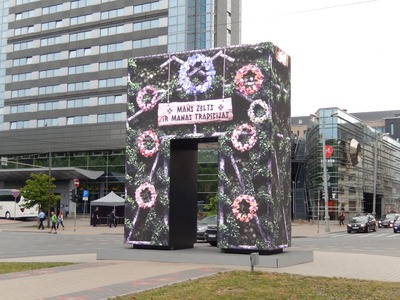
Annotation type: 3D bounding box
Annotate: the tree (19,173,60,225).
[{"bbox_3d":[-15.009,4.686,55.738,3.750,5.050,3.700,1,-5,0],"label":"tree"}]

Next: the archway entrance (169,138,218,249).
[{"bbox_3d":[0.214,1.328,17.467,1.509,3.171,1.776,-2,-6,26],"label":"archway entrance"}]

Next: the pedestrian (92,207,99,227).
[{"bbox_3d":[-9.637,6.215,54.500,0.420,1.770,0.520,-4,-7,41],"label":"pedestrian"}]

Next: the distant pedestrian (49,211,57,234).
[{"bbox_3d":[-11.240,5.574,45.000,0.500,1.700,0.500,3,-6,-23],"label":"distant pedestrian"}]

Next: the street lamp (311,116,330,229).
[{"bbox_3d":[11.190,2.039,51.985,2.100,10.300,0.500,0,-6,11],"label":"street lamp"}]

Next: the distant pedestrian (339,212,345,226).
[{"bbox_3d":[18.609,9.087,77.500,0.550,1.740,0.420,-1,-6,17],"label":"distant pedestrian"}]

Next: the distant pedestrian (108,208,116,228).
[{"bbox_3d":[-8.211,6.437,55.300,0.500,1.740,0.520,1,-5,-6],"label":"distant pedestrian"}]

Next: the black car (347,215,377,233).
[{"bbox_3d":[13.902,6.305,50.447,1.800,1.490,4.400,-2,-6,27],"label":"black car"}]

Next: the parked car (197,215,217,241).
[{"bbox_3d":[1.493,4.487,32.926,1.840,1.600,4.450,-2,-6,25],"label":"parked car"}]

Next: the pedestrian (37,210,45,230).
[{"bbox_3d":[-13.852,6.117,51.500,0.500,1.750,0.550,-3,-7,37],"label":"pedestrian"}]

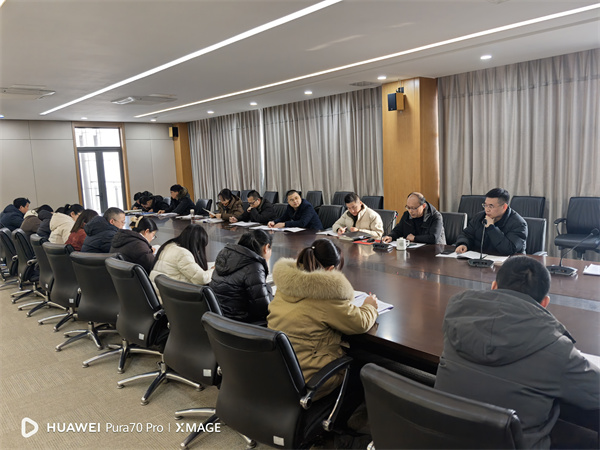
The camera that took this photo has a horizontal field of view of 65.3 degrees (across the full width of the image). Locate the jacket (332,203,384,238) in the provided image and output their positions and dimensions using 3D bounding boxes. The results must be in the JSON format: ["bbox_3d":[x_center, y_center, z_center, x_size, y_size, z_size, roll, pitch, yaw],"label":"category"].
[{"bbox_3d":[0.638,0.041,5.287,0.550,0.590,0.450,3,10,35],"label":"jacket"}]

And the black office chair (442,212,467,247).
[{"bbox_3d":[1.496,0.381,5.266,0.640,0.970,0.580,-9,10,-42],"label":"black office chair"}]

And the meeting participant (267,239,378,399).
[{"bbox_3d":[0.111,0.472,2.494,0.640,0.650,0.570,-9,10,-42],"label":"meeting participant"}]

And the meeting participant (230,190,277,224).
[{"bbox_3d":[-0.667,0.079,7.212,0.850,1.240,0.620,-9,10,-42],"label":"meeting participant"}]

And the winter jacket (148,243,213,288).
[{"bbox_3d":[-0.864,0.397,3.538,0.620,0.600,0.540,-9,10,-42],"label":"winter jacket"}]

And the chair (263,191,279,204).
[{"bbox_3d":[-0.756,-0.204,10.044,0.630,0.955,0.620,-10,11,-44],"label":"chair"}]

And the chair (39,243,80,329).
[{"bbox_3d":[-2.081,0.613,4.514,0.620,0.955,0.630,3,10,35],"label":"chair"}]

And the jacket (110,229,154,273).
[{"bbox_3d":[-1.406,0.336,3.967,0.470,0.590,0.450,3,10,37],"label":"jacket"}]

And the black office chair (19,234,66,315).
[{"bbox_3d":[-2.598,0.585,5.114,0.620,0.970,0.660,5,11,44],"label":"black office chair"}]

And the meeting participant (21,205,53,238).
[{"bbox_3d":[-3.528,0.317,6.590,0.570,1.190,0.820,5,11,44],"label":"meeting participant"}]

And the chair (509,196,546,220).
[{"bbox_3d":[3.020,0.124,6.364,0.630,0.955,0.620,-10,11,-44],"label":"chair"}]

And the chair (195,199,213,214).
[{"bbox_3d":[-2.042,0.020,9.128,0.640,0.970,0.580,-9,10,-42],"label":"chair"}]

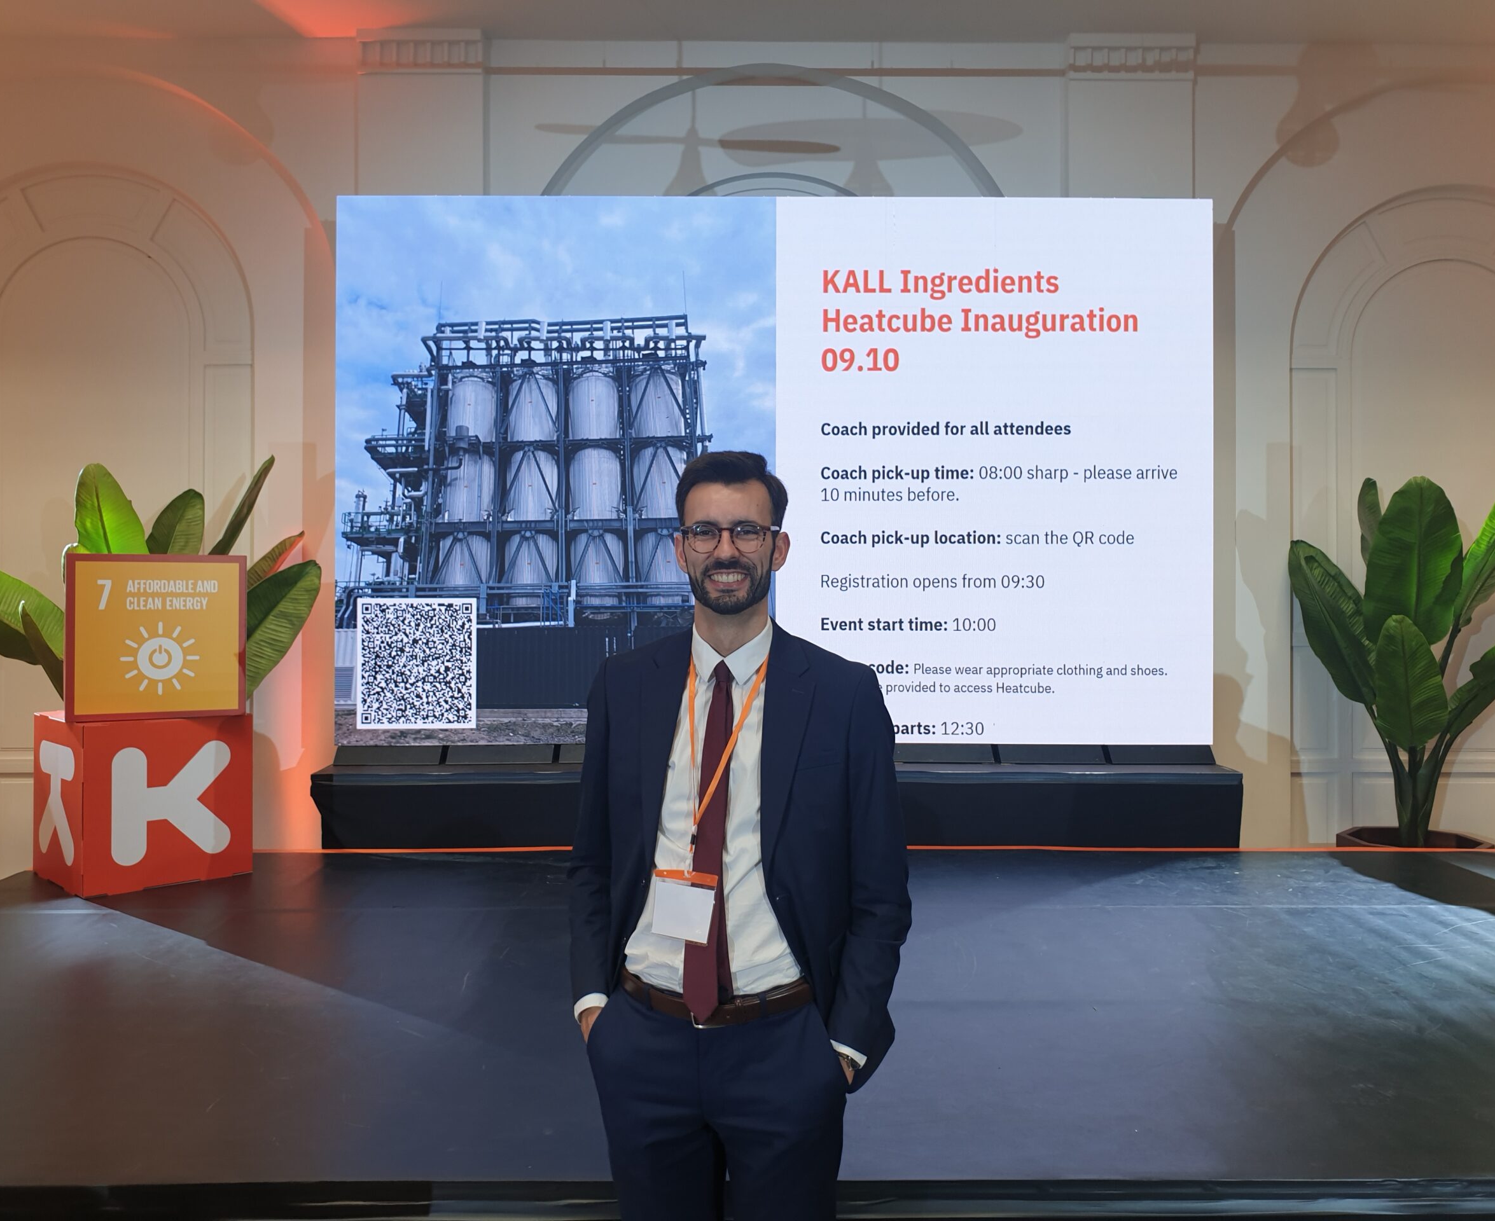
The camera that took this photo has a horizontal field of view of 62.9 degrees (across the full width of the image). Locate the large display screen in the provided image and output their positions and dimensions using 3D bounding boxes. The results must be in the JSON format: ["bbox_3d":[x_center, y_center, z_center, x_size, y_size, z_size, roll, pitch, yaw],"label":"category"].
[{"bbox_3d":[0.126,-0.640,5.630,4.000,2.500,0.100,0,0,0],"label":"large display screen"}]

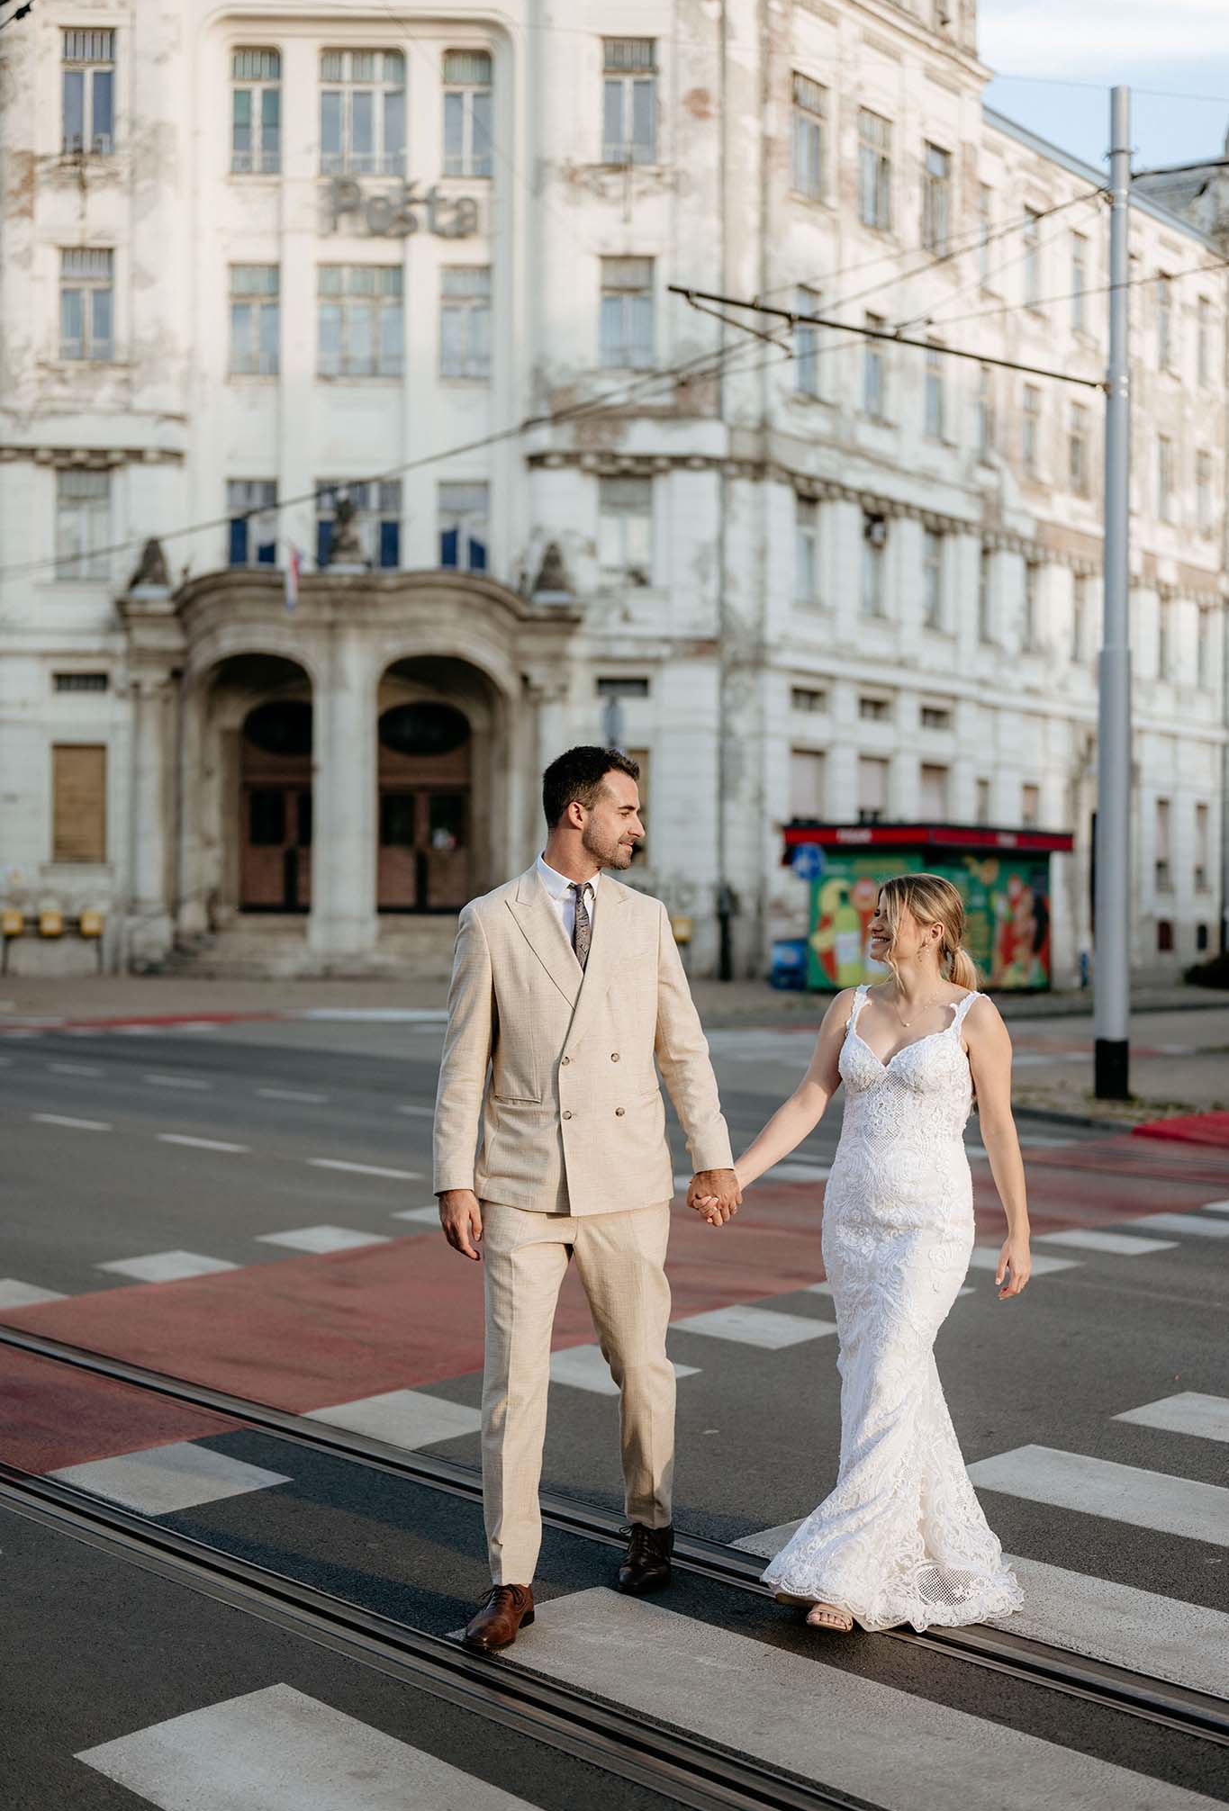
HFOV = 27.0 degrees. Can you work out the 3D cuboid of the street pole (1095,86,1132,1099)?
[{"bbox_3d":[4.058,-2.539,20.700,0.270,8.200,0.270,0,0,0],"label":"street pole"}]

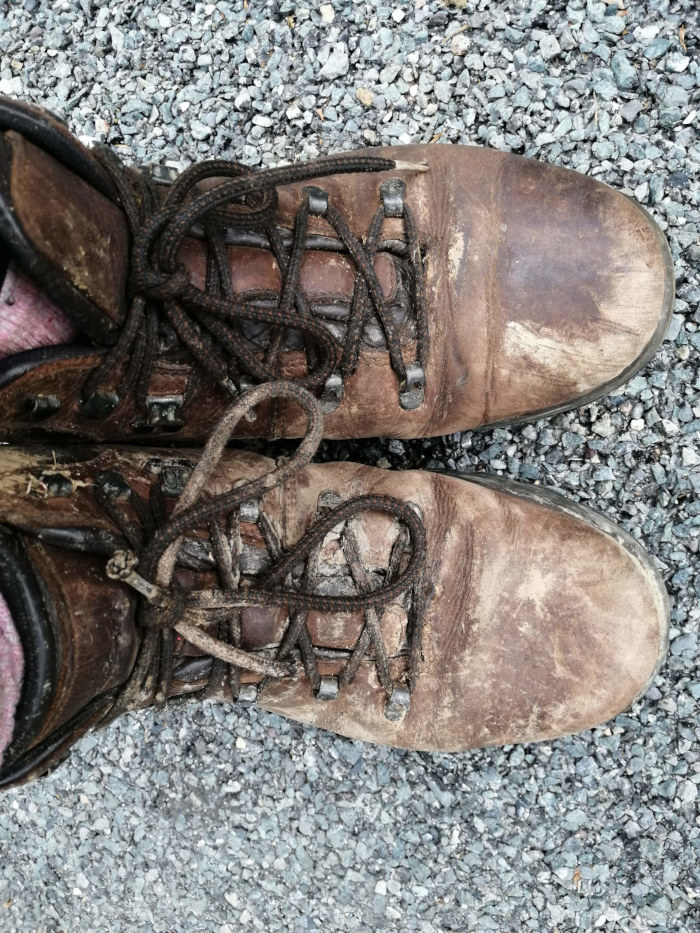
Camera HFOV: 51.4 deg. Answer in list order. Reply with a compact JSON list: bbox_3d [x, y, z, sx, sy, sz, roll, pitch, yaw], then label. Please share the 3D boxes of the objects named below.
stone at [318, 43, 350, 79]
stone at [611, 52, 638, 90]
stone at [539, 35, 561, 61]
[{"bbox_3d":[-0.005,-0.182,0.331,0.011,0.009,0.021,32,94,3],"label":"stone"},{"bbox_3d":[0.121,-0.174,0.321,0.009,0.009,0.016,-18,90,5],"label":"stone"},{"bbox_3d":[0.089,-0.186,0.324,0.007,0.007,0.009,-25,90,5],"label":"stone"}]

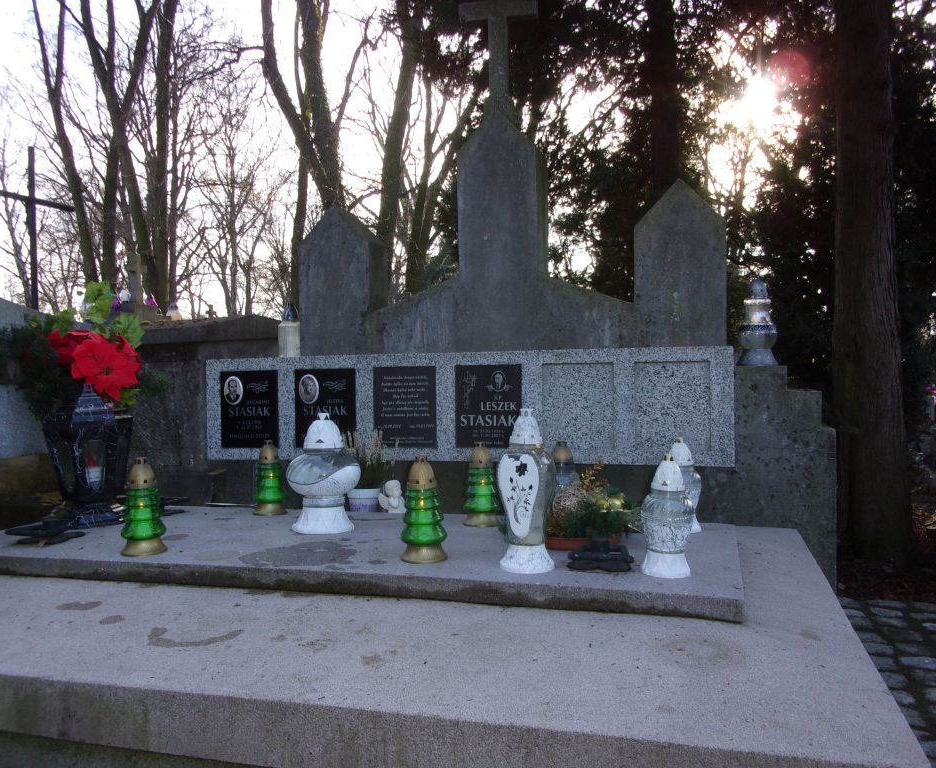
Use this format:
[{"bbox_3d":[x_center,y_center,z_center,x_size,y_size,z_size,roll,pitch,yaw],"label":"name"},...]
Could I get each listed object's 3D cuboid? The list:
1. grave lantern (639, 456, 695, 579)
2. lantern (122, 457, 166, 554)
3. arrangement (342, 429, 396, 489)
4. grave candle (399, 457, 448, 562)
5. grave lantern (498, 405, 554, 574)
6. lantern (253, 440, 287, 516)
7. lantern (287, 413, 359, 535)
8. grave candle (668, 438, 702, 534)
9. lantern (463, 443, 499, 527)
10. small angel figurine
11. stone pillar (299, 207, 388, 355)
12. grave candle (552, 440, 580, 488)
[{"bbox_3d":[0.478,0.314,2.009,0.124,0.290,0.124,-1,-1,13],"label":"grave lantern"},{"bbox_3d":[-0.924,0.344,2.363,0.125,0.274,0.125,-1,-1,-21],"label":"lantern"},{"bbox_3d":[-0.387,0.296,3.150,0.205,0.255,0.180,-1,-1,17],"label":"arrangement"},{"bbox_3d":[-0.119,0.332,2.226,0.125,0.275,0.125,-1,-1,-3],"label":"grave candle"},{"bbox_3d":[0.134,0.244,1.949,0.138,0.376,0.138,-1,-1,0],"label":"grave lantern"},{"bbox_3d":[-0.697,0.328,2.916,0.119,0.257,0.119,-1,-1,17],"label":"lantern"},{"bbox_3d":[-0.479,0.288,2.739,0.239,0.382,0.239,-1,-1,-10],"label":"lantern"},{"bbox_3d":[0.672,0.317,2.617,0.124,0.293,0.124,-1,-1,14],"label":"grave candle"},{"bbox_3d":[0.040,0.313,2.613,0.117,0.258,0.117,-1,-1,0],"label":"lantern"},{"bbox_3d":[-0.281,0.421,3.107,0.080,0.119,0.095,-1,-1,44],"label":"small angel figurine"},{"bbox_3d":[-0.482,-0.398,3.247,0.298,0.575,0.174,-1,-1,17],"label":"stone pillar"},{"bbox_3d":[0.308,0.327,2.667,0.116,0.283,0.116,-1,-1,6],"label":"grave candle"}]

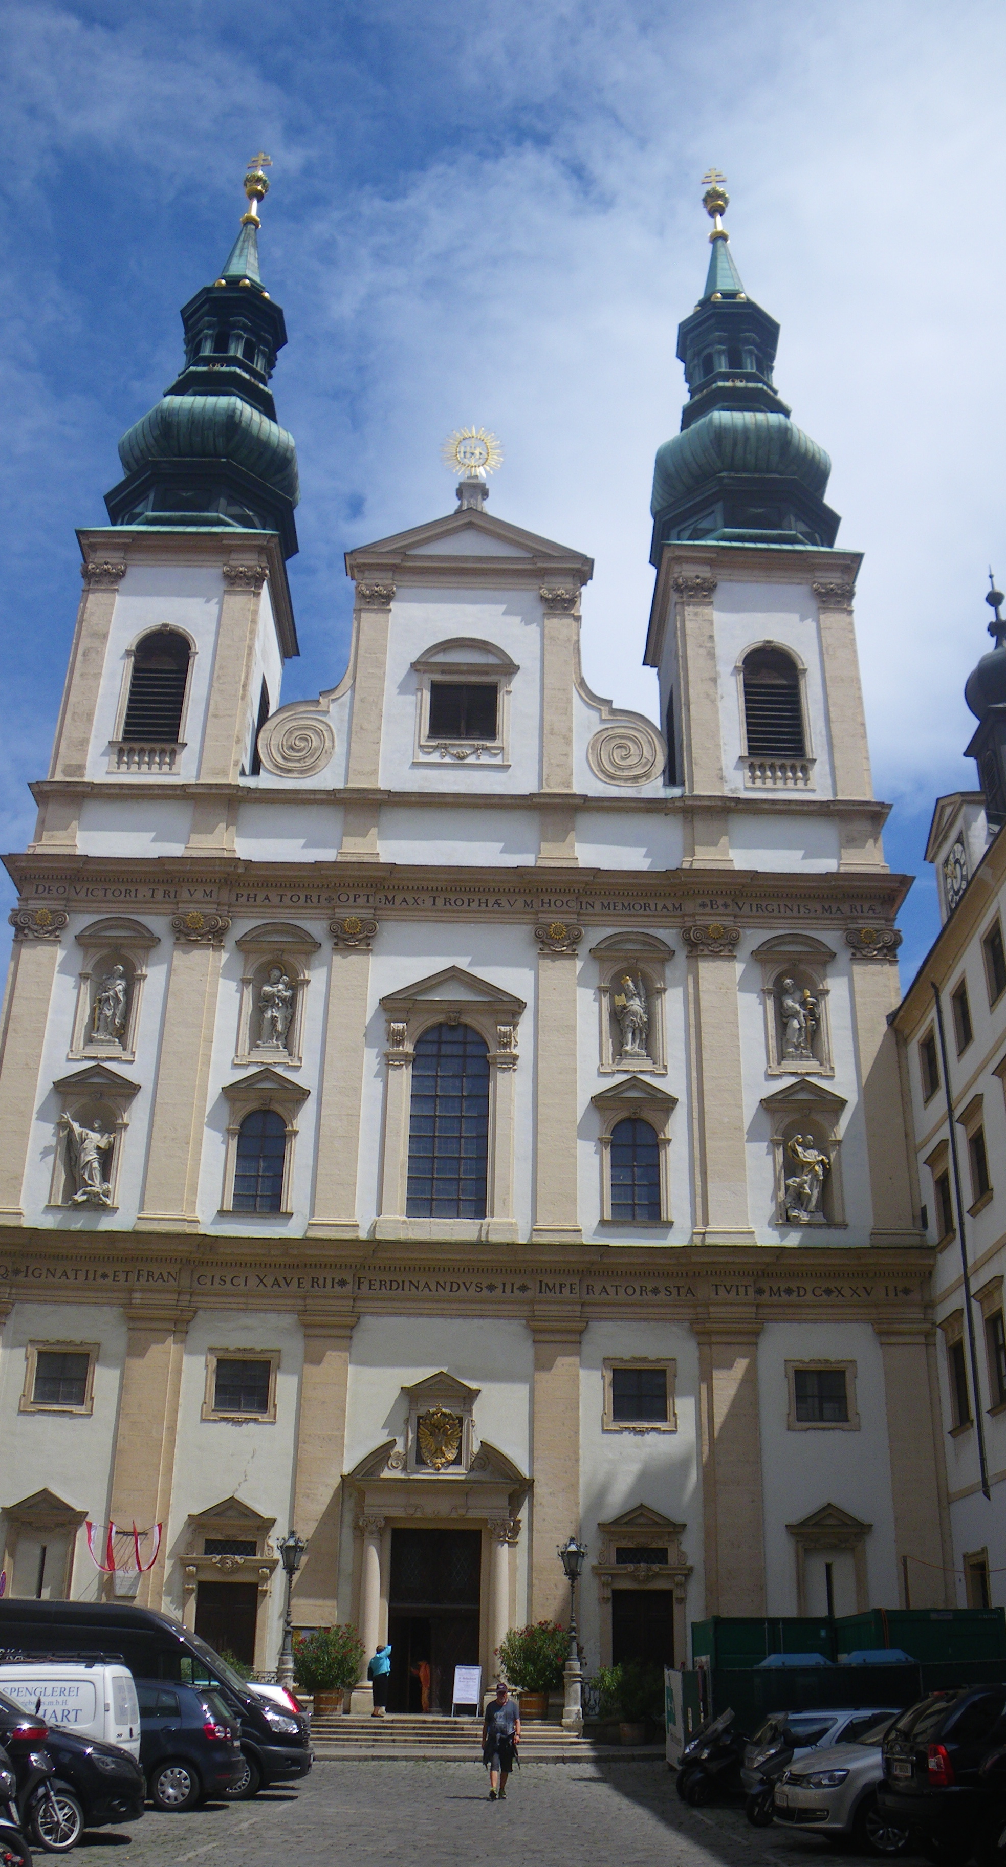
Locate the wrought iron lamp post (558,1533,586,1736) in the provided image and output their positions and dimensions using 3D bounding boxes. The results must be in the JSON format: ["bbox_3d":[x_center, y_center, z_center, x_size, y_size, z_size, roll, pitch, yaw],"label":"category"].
[{"bbox_3d":[1.732,17.381,37.521,0.740,4.489,0.740,1,-24,-1],"label":"wrought iron lamp post"}]

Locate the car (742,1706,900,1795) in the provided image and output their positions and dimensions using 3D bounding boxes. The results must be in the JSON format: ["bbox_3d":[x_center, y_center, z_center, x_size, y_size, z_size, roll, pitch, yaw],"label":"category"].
[{"bbox_3d":[5.969,12.061,22.054,4.550,1.460,1.800,8,-27,-14],"label":"car"}]

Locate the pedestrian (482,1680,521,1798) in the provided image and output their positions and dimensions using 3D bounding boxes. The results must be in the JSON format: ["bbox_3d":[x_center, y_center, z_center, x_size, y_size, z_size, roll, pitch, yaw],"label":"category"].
[{"bbox_3d":[-0.034,12.672,23.748,0.600,1.740,0.420,1,-26,0],"label":"pedestrian"}]

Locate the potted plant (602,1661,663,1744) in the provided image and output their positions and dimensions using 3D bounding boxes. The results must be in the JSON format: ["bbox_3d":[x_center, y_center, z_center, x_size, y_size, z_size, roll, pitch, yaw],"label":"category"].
[{"bbox_3d":[3.213,19.287,37.857,1.744,1.881,1.660,1,-26,-1],"label":"potted plant"}]

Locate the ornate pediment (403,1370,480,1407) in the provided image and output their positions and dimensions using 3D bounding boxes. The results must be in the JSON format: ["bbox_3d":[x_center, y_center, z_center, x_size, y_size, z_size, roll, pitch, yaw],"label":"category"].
[{"bbox_3d":[-1.716,12.779,42.439,2.119,0.852,0.500,1,-26,-1],"label":"ornate pediment"}]

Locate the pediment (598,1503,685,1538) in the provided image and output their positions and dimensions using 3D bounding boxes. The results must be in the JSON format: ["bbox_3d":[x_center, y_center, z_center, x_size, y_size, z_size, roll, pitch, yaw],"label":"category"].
[{"bbox_3d":[3.839,16.325,41.972,2.404,0.848,0.450,1,-26,0],"label":"pediment"}]

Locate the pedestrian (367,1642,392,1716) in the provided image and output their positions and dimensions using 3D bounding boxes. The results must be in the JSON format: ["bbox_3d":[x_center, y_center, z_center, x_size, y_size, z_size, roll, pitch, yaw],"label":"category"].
[{"bbox_3d":[-3.070,18.691,37.815,0.584,1.672,0.520,5,-24,-9],"label":"pedestrian"}]

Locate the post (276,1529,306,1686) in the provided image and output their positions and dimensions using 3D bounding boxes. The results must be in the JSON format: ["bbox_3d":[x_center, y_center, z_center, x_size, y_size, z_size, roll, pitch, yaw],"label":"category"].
[{"bbox_3d":[-5.154,16.509,36.360,0.700,4.050,0.700,1,-26,0],"label":"post"}]

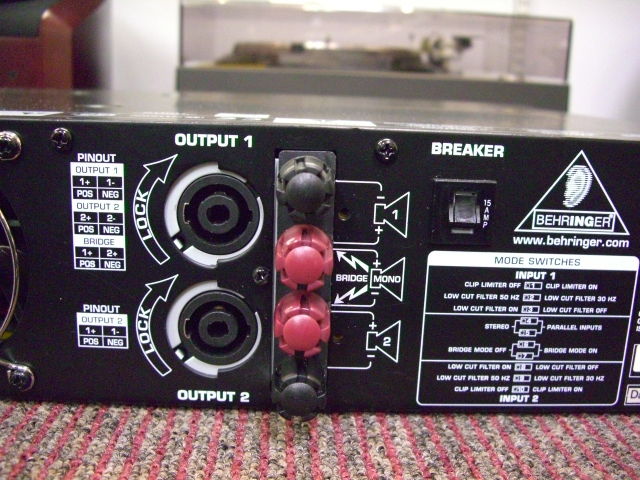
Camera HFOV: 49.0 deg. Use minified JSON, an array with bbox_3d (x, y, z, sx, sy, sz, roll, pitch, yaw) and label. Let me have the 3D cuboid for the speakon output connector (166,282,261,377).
[{"bbox_3d":[-0.032,0.025,0.221,0.029,0.030,0.018,2,13,-2],"label":"speakon output connector"}]

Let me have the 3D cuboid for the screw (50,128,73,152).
[{"bbox_3d":[-0.073,-0.028,0.197,0.006,0.006,0.003,2,13,-2],"label":"screw"}]

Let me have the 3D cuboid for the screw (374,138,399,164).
[{"bbox_3d":[0.019,-0.026,0.200,0.006,0.006,0.003,2,13,-2],"label":"screw"}]

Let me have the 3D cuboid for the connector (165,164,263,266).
[{"bbox_3d":[-0.031,-0.009,0.212,0.029,0.030,0.018,2,13,-2],"label":"connector"}]

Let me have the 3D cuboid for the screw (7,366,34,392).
[{"bbox_3d":[-0.091,0.042,0.213,0.008,0.008,0.004,2,13,-2],"label":"screw"}]

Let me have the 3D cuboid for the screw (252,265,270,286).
[{"bbox_3d":[-0.017,0.011,0.208,0.005,0.005,0.003,2,13,-2],"label":"screw"}]

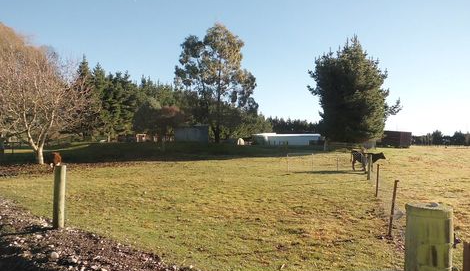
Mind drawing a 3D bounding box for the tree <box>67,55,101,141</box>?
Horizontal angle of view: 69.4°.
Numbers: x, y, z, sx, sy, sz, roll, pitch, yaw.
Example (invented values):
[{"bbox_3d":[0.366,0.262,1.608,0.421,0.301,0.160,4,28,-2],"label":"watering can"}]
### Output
[{"bbox_3d":[-25.600,-6.500,58.000,5.200,14.300,5.200,1,-1,0],"label":"tree"}]

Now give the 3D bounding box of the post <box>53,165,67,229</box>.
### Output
[{"bbox_3d":[-3.180,1.120,6.130,0.190,1.130,0.190,1,-1,0],"label":"post"}]

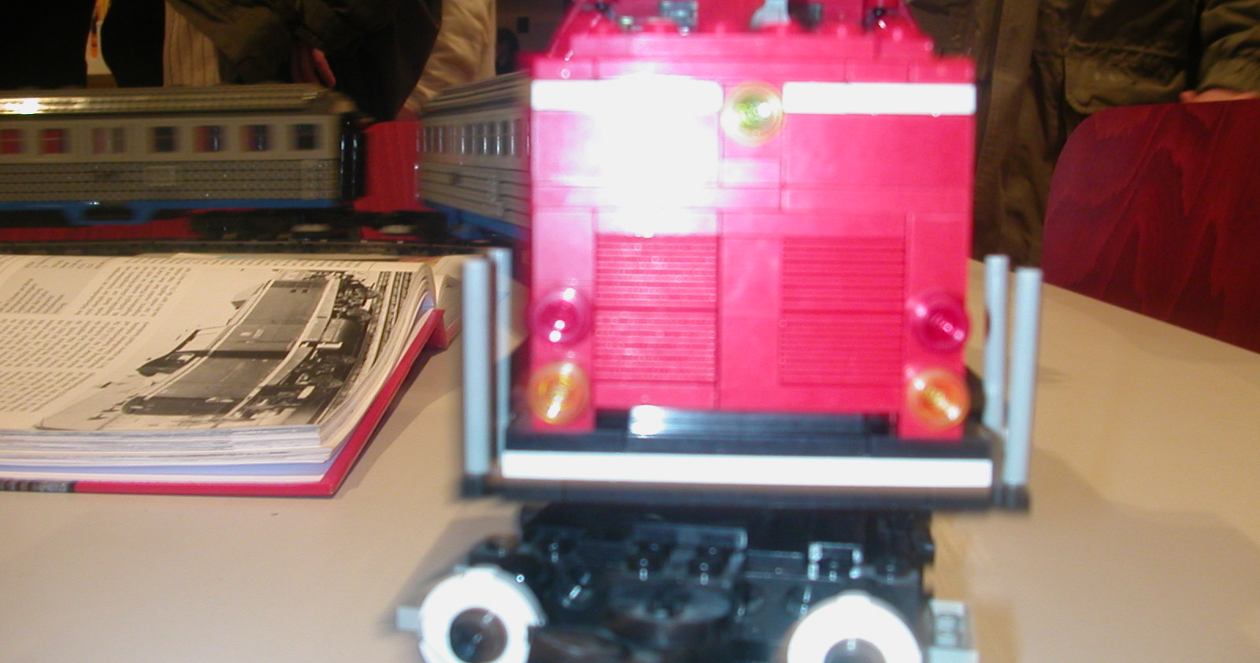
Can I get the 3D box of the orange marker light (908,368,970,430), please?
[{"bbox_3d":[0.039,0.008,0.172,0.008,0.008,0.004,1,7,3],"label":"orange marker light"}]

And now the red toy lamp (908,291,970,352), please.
[{"bbox_3d":[0.039,-0.001,0.171,0.008,0.008,0.004,1,7,3],"label":"red toy lamp"}]

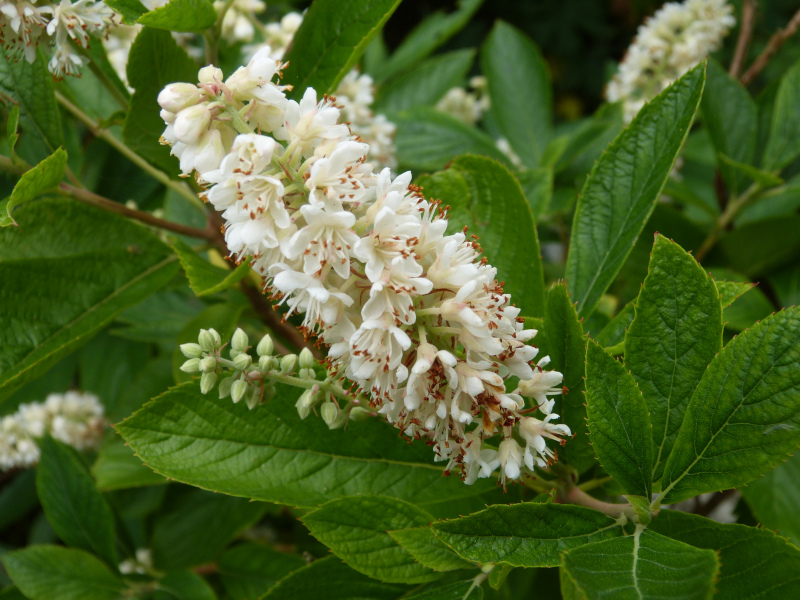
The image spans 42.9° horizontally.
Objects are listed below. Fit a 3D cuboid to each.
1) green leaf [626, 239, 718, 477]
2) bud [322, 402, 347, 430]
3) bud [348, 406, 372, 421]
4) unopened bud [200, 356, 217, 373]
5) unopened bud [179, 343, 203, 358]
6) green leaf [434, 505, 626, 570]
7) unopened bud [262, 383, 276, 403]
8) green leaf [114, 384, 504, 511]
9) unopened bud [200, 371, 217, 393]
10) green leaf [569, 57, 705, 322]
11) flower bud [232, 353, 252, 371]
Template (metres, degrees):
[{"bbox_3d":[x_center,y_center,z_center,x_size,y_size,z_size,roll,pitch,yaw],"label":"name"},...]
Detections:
[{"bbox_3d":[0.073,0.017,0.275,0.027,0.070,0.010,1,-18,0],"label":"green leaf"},{"bbox_3d":[-0.017,0.029,0.255,0.004,0.006,0.004,-7,-17,0],"label":"bud"},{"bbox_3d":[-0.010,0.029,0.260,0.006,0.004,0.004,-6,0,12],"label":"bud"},{"bbox_3d":[-0.047,0.016,0.249,0.004,0.004,0.005,0,15,21],"label":"unopened bud"},{"bbox_3d":[-0.052,0.013,0.252,0.006,0.004,0.004,7,0,-12],"label":"unopened bud"},{"bbox_3d":[0.032,0.060,0.260,0.049,0.008,0.019,-2,52,-2],"label":"green leaf"},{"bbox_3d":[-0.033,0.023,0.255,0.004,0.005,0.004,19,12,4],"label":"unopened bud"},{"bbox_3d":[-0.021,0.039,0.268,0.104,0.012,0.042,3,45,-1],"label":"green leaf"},{"bbox_3d":[-0.047,0.020,0.251,0.004,0.006,0.004,15,-9,0],"label":"unopened bud"},{"bbox_3d":[0.069,-0.032,0.300,0.025,0.084,0.014,24,-6,22],"label":"green leaf"},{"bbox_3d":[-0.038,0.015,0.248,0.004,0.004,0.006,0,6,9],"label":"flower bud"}]

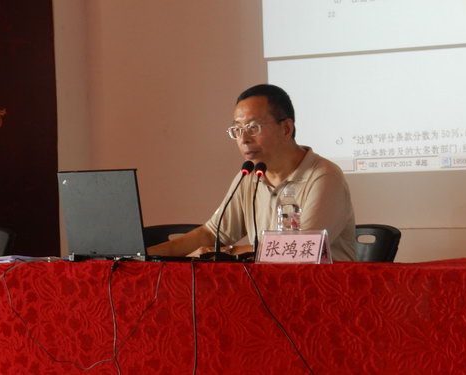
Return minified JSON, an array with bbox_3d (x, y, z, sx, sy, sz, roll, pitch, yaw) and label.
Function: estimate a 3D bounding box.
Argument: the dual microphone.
[{"bbox_3d":[0.008,0.067,4.760,0.195,0.290,0.180,-1,-2,14],"label":"dual microphone"}]

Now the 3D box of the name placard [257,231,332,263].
[{"bbox_3d":[0.170,0.167,4.630,0.198,0.095,0.085,-2,-2,26],"label":"name placard"}]

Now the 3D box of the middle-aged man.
[{"bbox_3d":[0.070,0.330,4.970,0.570,1.260,0.720,-2,-2,38],"label":"middle-aged man"}]

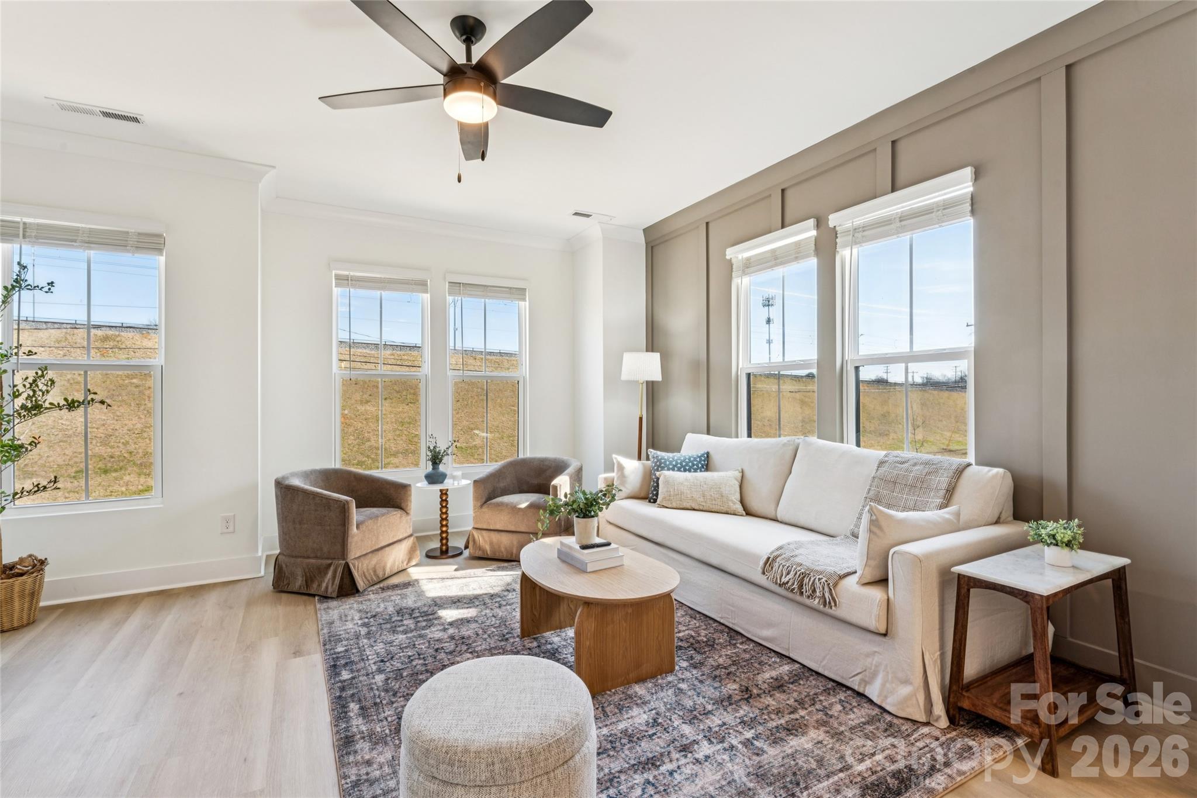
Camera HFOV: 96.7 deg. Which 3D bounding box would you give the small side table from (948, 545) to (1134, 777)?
[{"bbox_3d":[1.624,0.902,1.948,0.708,0.577,0.295,0,0,-29],"label":"small side table"}]

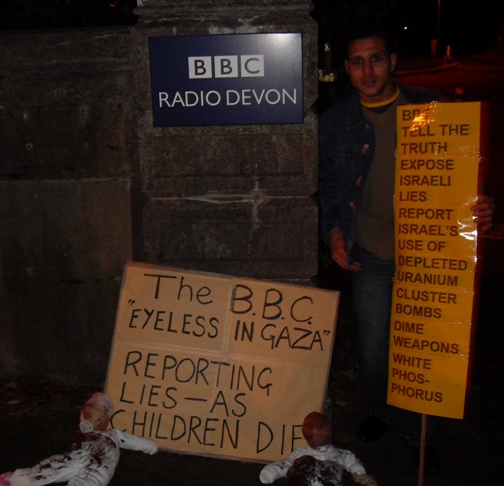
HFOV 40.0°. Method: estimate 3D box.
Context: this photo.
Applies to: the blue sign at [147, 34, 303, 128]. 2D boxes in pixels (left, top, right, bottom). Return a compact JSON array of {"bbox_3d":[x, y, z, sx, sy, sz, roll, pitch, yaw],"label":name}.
[{"bbox_3d":[-0.097,-0.628,2.686,0.588,0.340,0.025,-1,15,3],"label":"blue sign"}]

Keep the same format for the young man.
[{"bbox_3d":[0.574,0.079,2.754,0.630,1.740,0.470,0,15,8],"label":"young man"}]

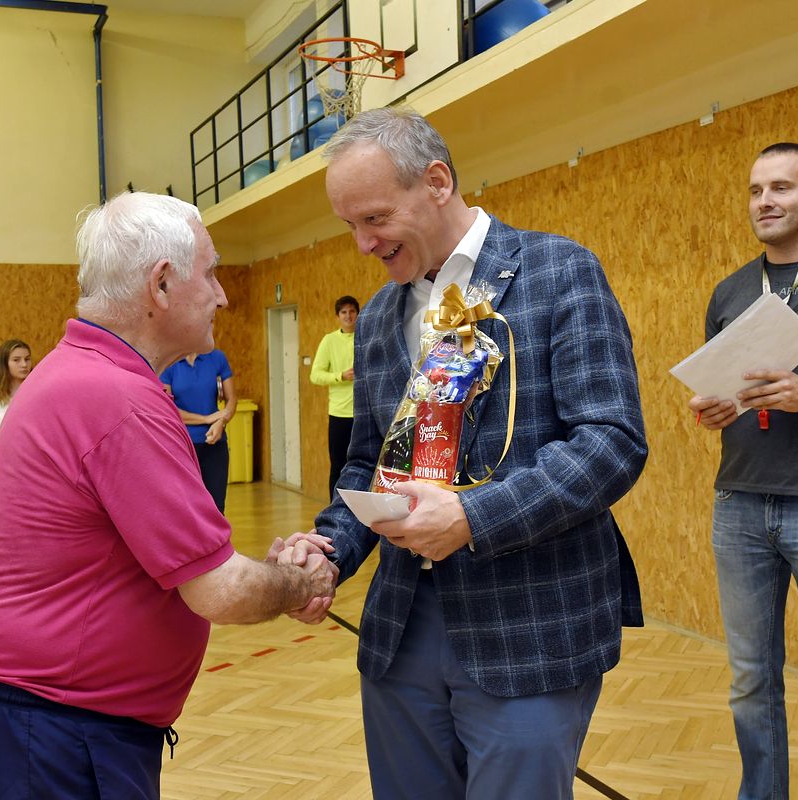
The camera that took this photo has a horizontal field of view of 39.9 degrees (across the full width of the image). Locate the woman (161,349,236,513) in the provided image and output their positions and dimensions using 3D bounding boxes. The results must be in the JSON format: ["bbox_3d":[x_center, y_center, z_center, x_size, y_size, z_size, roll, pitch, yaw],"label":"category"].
[{"bbox_3d":[-1.182,0.325,6.493,0.480,1.730,0.330,-1,2,-5],"label":"woman"}]

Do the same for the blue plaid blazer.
[{"bbox_3d":[0.154,0.077,1.903,0.560,0.798,0.470,1,3,42],"label":"blue plaid blazer"}]

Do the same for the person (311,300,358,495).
[{"bbox_3d":[-0.329,0.193,7.797,0.530,1.855,0.380,-1,2,-3],"label":"person"}]

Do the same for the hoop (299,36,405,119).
[{"bbox_3d":[-0.268,-1.817,6.355,0.610,0.405,0.472,-2,2,-23],"label":"hoop"}]

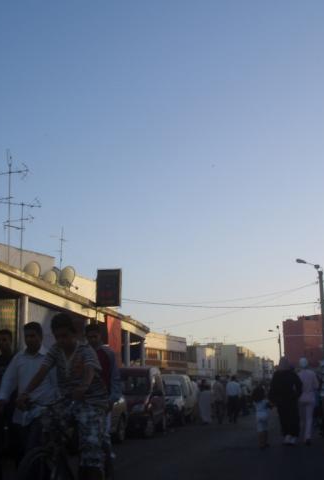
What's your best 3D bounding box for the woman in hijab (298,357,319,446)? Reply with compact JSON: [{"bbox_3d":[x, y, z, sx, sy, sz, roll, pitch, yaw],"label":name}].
[{"bbox_3d":[2.761,3.048,12.235,0.470,1.610,0.380,-3,-14,8],"label":"woman in hijab"}]

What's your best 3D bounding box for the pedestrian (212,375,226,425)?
[{"bbox_3d":[2.189,6.107,24.751,0.500,1.740,0.380,-3,-14,10],"label":"pedestrian"}]

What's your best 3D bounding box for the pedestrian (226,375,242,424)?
[{"bbox_3d":[2.755,6.136,24.894,0.520,1.740,0.380,-3,-14,10],"label":"pedestrian"}]

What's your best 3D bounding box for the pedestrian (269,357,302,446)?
[{"bbox_3d":[2.421,3.132,12.592,0.600,1.630,0.450,-3,-14,8],"label":"pedestrian"}]

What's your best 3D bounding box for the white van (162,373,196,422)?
[{"bbox_3d":[0.246,6.255,25.326,1.700,1.800,4.100,-3,-14,8],"label":"white van"}]

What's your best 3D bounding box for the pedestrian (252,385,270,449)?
[{"bbox_3d":[1.805,3.218,11.804,0.380,1.100,0.320,-3,-14,8],"label":"pedestrian"}]

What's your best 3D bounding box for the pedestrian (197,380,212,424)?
[{"bbox_3d":[1.583,6.066,24.192,0.500,1.580,0.420,-2,-14,6],"label":"pedestrian"}]

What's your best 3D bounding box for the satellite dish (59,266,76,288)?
[{"bbox_3d":[-3.318,1.317,22.721,0.320,0.800,0.740,-12,-18,39],"label":"satellite dish"}]

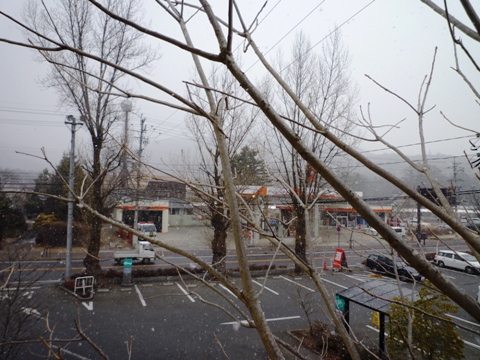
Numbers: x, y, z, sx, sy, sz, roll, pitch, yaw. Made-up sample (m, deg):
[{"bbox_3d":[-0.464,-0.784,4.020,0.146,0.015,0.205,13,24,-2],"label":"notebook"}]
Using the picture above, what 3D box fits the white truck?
[{"bbox_3d":[-8.838,6.073,29.202,3.300,1.780,1.430,2,-2,-18],"label":"white truck"}]

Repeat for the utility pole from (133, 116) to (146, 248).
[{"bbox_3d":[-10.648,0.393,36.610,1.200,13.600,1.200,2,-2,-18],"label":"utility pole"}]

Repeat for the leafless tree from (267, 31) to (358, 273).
[{"bbox_3d":[5.678,-2.000,27.153,6.700,18.400,6.500,1,-2,0],"label":"leafless tree"}]

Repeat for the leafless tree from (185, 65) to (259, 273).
[{"bbox_3d":[-1.392,-0.584,26.080,5.300,15.200,5.300,2,-2,-18],"label":"leafless tree"}]

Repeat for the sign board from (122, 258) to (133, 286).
[{"bbox_3d":[-7.150,5.898,22.128,0.600,1.680,0.380,2,-2,-6],"label":"sign board"}]

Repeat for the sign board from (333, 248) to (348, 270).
[{"bbox_3d":[8.252,6.469,28.344,0.900,1.730,0.680,3,-3,-44],"label":"sign board"}]

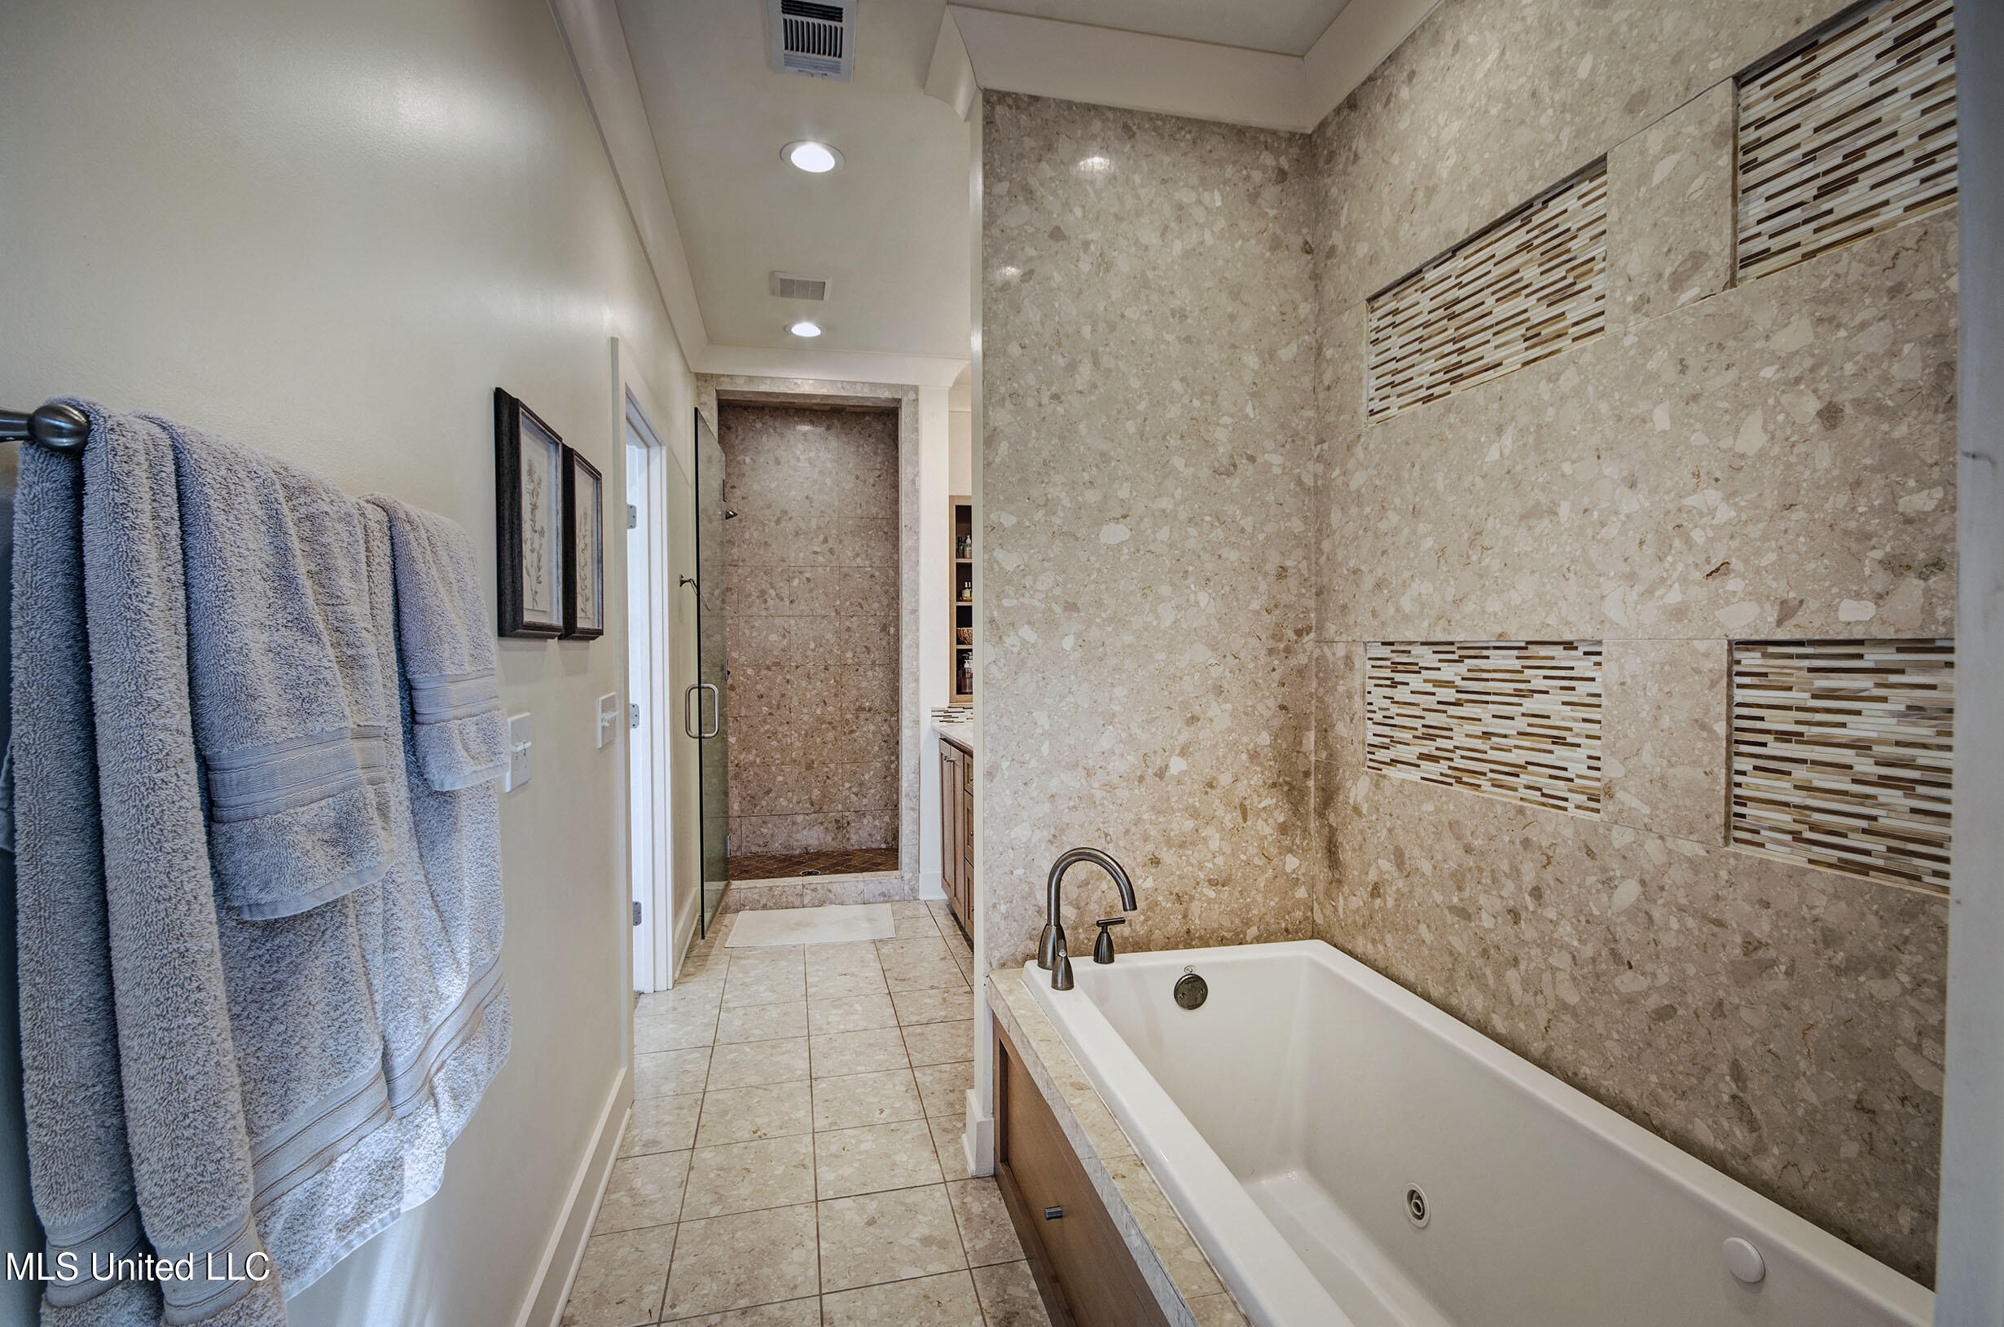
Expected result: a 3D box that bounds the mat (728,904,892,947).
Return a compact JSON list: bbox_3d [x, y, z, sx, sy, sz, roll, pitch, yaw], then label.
[{"bbox_3d":[-0.897,1.252,3.991,0.750,0.014,0.505,0,1,-9],"label":"mat"}]

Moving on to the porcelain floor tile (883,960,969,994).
[{"bbox_3d":[-0.313,1.272,3.388,0.306,0.011,0.298,0,1,-14],"label":"porcelain floor tile"}]

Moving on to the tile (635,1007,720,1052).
[{"bbox_3d":[-1.124,1.259,2.833,0.302,0.010,0.292,0,1,-14],"label":"tile"}]

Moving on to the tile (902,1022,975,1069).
[{"bbox_3d":[-0.170,1.281,2.818,0.306,0.011,0.298,0,1,-14],"label":"tile"}]

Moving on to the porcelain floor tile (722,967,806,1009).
[{"bbox_3d":[-0.898,1.253,3.188,0.302,0.010,0.292,0,1,-14],"label":"porcelain floor tile"}]

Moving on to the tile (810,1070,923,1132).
[{"bbox_3d":[-0.392,1.266,2.420,0.302,0.010,0.292,0,1,-14],"label":"tile"}]

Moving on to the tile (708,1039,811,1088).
[{"bbox_3d":[-0.758,1.263,2.627,0.302,0.010,0.292,0,1,-14],"label":"tile"}]

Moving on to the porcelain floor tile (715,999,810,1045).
[{"bbox_3d":[-0.828,1.258,2.907,0.302,0.010,0.292,0,1,-14],"label":"porcelain floor tile"}]

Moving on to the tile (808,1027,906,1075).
[{"bbox_3d":[-0.470,1.283,2.743,0.306,0.011,0.298,0,1,-14],"label":"tile"}]

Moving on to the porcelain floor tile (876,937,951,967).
[{"bbox_3d":[-0.384,1.268,3.672,0.306,0.011,0.298,0,1,-14],"label":"porcelain floor tile"}]

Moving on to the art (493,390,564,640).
[{"bbox_3d":[-0.878,-0.257,1.577,0.033,0.418,0.345,0,1,-14],"label":"art"}]

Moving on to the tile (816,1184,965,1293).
[{"bbox_3d":[-0.255,1.296,1.889,0.306,0.011,0.298,0,1,-14],"label":"tile"}]

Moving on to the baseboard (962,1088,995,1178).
[{"bbox_3d":[-0.061,1.196,2.127,0.062,0.142,0.147,0,1,-14],"label":"baseboard"}]

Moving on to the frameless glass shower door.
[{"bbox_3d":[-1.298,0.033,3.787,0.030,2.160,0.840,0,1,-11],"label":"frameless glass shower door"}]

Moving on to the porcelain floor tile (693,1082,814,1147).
[{"bbox_3d":[-0.688,1.268,2.346,0.302,0.010,0.292,0,1,-14],"label":"porcelain floor tile"}]

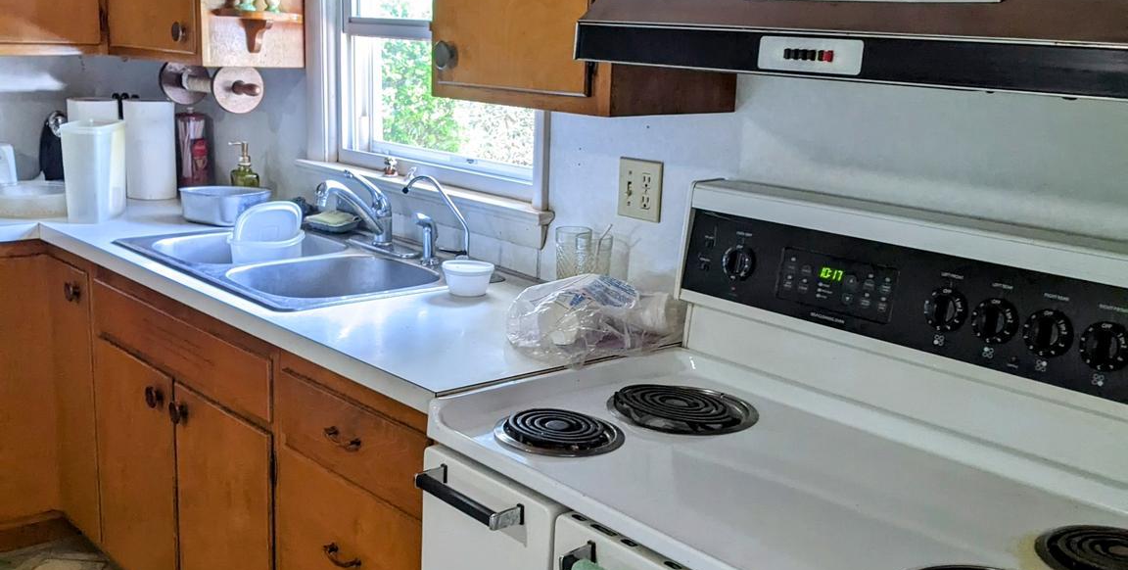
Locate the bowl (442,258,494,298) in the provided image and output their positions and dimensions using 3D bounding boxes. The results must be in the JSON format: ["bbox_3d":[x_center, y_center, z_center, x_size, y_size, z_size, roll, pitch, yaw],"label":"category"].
[{"bbox_3d":[-0.198,-0.012,2.407,0.108,0.057,0.108,2,12,0],"label":"bowl"}]

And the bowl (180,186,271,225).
[{"bbox_3d":[-0.900,-0.215,3.167,0.218,0.082,0.218,-9,17,-41],"label":"bowl"}]

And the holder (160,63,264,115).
[{"bbox_3d":[-0.951,-0.540,3.189,0.135,0.133,0.450,-9,17,-41],"label":"holder"}]

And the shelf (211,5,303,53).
[{"bbox_3d":[-0.778,-0.653,3.046,0.228,0.110,0.112,-9,17,-41],"label":"shelf"}]

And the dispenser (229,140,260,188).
[{"bbox_3d":[-0.920,-0.318,3.386,0.088,0.188,0.078,-4,14,-27],"label":"dispenser"}]

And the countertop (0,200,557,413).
[{"bbox_3d":[-0.780,-0.072,2.800,0.759,0.040,2.400,-9,17,-41],"label":"countertop"}]

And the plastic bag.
[{"bbox_3d":[0.049,0.045,2.094,0.310,0.112,0.235,-9,17,-41],"label":"plastic bag"}]

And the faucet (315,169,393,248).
[{"bbox_3d":[-0.502,-0.185,2.841,0.060,0.185,0.235,12,16,38],"label":"faucet"}]

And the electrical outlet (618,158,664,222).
[{"bbox_3d":[0.147,-0.187,2.306,0.010,0.117,0.116,-9,17,-41],"label":"electrical outlet"}]

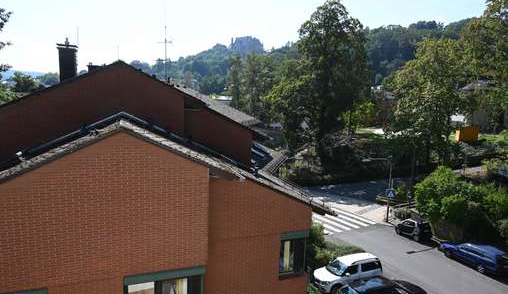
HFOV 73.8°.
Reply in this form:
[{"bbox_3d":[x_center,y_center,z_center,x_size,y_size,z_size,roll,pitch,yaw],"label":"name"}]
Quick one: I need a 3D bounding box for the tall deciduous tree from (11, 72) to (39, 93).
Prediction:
[{"bbox_3d":[-38.911,-8.529,57.575,5.586,8.137,5.586,-3,10,-34],"label":"tall deciduous tree"}]

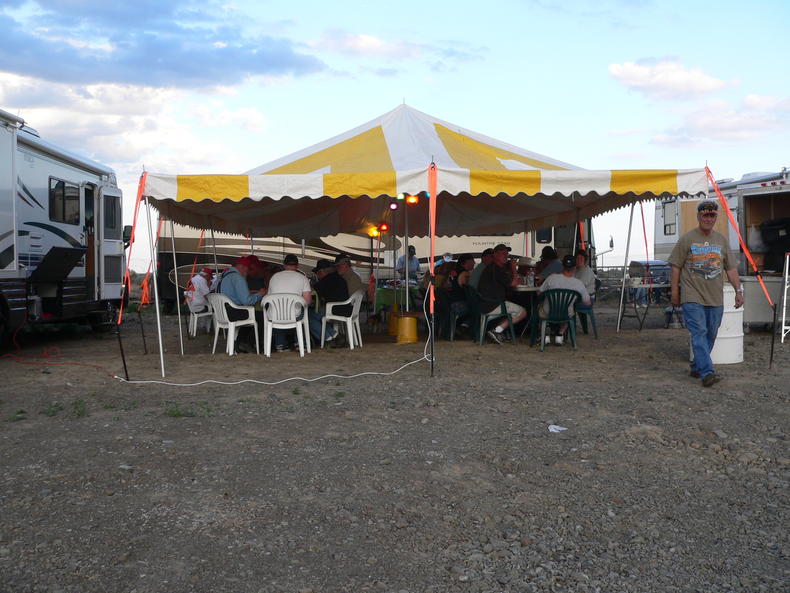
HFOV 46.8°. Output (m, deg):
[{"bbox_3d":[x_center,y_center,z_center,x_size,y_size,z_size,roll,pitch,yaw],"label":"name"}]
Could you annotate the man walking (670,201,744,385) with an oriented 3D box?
[{"bbox_3d":[3.000,-0.052,8.800,0.680,1.750,0.550,0,2,12],"label":"man walking"}]

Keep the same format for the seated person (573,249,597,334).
[{"bbox_3d":[2.660,-0.050,13.450,0.750,1.300,0.540,-1,2,-28],"label":"seated person"}]

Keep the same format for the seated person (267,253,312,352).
[{"bbox_3d":[-1.370,0.097,11.950,0.580,1.290,0.820,0,2,0],"label":"seated person"}]

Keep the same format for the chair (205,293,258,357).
[{"bbox_3d":[-2.076,0.333,11.700,0.570,0.810,0.570,-1,2,-36],"label":"chair"}]

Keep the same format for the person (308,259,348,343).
[{"bbox_3d":[-0.912,0.100,12.250,0.660,1.210,0.500,1,1,20],"label":"person"}]

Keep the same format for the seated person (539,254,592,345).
[{"bbox_3d":[2.230,0.074,12.000,0.640,1.230,0.820,-1,2,-12],"label":"seated person"}]

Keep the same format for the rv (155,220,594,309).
[{"bbox_3d":[-0.483,-1.427,25.200,11.500,3.700,2.550,0,1,0],"label":"rv"}]

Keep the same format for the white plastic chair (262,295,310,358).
[{"bbox_3d":[-1.400,0.364,11.800,0.600,0.800,0.600,0,2,-3],"label":"white plastic chair"}]

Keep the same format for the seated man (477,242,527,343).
[{"bbox_3d":[1.469,-0.018,12.600,0.680,1.370,0.500,0,1,-15],"label":"seated man"}]

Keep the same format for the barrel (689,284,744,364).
[{"bbox_3d":[3.599,0.292,10.200,0.590,0.885,0.590,0,1,0],"label":"barrel"}]

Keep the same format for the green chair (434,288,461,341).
[{"bbox_3d":[0.830,0.260,13.700,0.590,0.800,0.590,1,2,37],"label":"green chair"}]

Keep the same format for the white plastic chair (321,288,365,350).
[{"bbox_3d":[-0.701,0.311,12.200,0.570,0.810,0.570,1,1,22],"label":"white plastic chair"}]

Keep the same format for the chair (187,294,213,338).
[{"bbox_3d":[-3.490,0.320,16.400,0.590,0.790,0.590,1,2,43],"label":"chair"}]

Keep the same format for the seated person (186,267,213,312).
[{"bbox_3d":[-3.212,0.064,15.400,0.660,1.190,0.500,-1,2,-25],"label":"seated person"}]

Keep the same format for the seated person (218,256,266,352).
[{"bbox_3d":[-2.020,0.106,12.100,0.780,1.260,0.550,-2,2,-41],"label":"seated person"}]

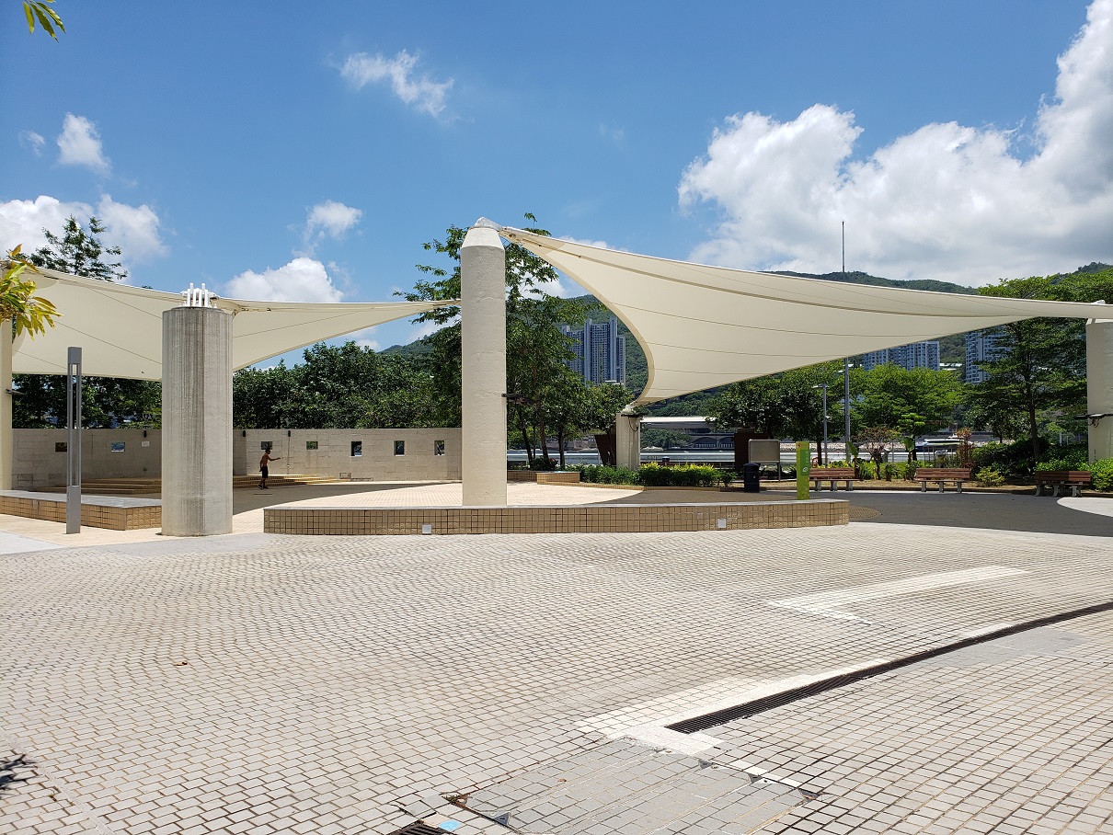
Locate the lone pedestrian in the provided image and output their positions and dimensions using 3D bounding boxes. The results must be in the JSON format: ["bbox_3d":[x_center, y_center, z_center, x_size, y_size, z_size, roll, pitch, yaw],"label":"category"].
[{"bbox_3d":[-11.686,2.116,34.100,0.800,1.640,0.550,0,-1,-22],"label":"lone pedestrian"}]

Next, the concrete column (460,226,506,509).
[{"bbox_3d":[-1.625,-1.109,18.700,1.000,6.525,1.000,0,-1,0],"label":"concrete column"}]

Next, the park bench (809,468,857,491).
[{"bbox_3d":[9.404,2.118,28.400,1.650,0.790,0.620,-1,-1,7],"label":"park bench"}]

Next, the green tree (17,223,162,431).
[{"bbox_3d":[-23.116,-3.253,41.000,7.200,13.115,6.800,0,-1,0],"label":"green tree"}]

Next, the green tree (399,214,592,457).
[{"bbox_3d":[-3.026,-3.530,42.000,9.700,13.408,9.200,0,-1,0],"label":"green tree"}]

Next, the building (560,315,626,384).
[{"bbox_3d":[43.020,-72.426,990.000,76.000,93.663,42.000,-1,-1,6],"label":"building"}]

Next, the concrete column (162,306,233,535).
[{"bbox_3d":[-6.302,0.037,14.670,1.230,3.931,1.230,0,-1,0],"label":"concrete column"}]

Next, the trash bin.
[{"bbox_3d":[6.507,2.015,27.900,0.540,1.022,0.540,-1,-1,14],"label":"trash bin"}]

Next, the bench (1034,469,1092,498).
[{"bbox_3d":[15.504,2.035,25.600,1.650,0.790,0.620,-1,-2,37],"label":"bench"}]

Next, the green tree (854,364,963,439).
[{"bbox_3d":[16.832,0.200,40.000,5.300,5.460,5.000,0,-1,0],"label":"green tree"}]

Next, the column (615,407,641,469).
[{"bbox_3d":[2.875,1.242,33.500,0.980,3.110,0.980,0,-1,0],"label":"column"}]

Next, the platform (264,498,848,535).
[{"bbox_3d":[0.050,1.733,14.600,10.500,0.440,1.350,0,-1,-3],"label":"platform"}]

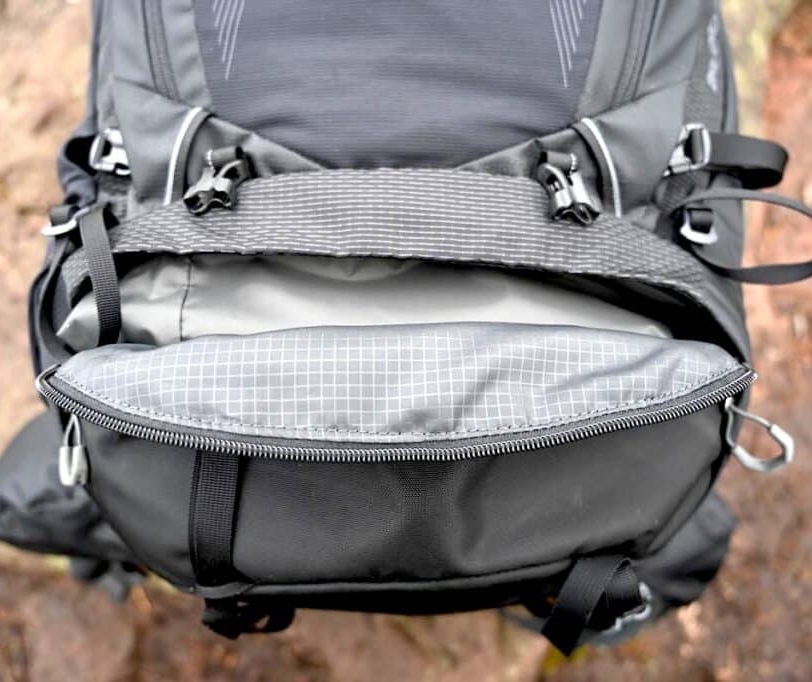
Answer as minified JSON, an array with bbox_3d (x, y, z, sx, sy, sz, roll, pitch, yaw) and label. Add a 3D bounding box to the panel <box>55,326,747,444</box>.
[{"bbox_3d":[-0.005,0.019,0.318,0.332,0.040,0.055,0,74,0],"label":"panel"}]

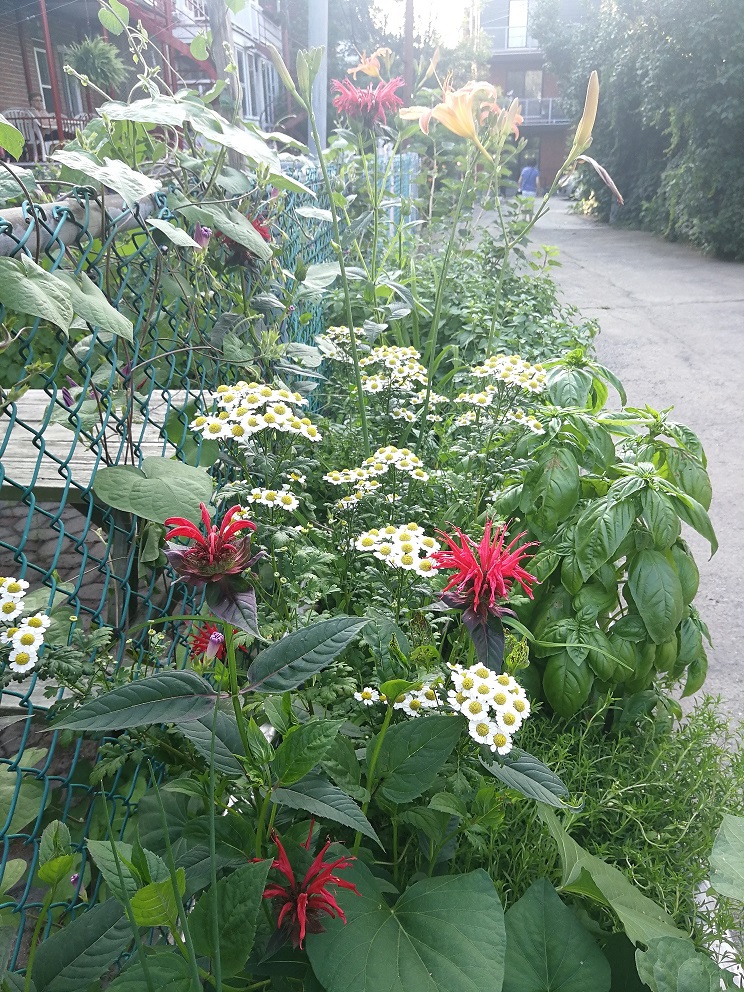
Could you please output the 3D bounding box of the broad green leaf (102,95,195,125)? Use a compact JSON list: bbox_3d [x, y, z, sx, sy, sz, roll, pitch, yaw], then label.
[{"bbox_3d":[-0.257,-0.440,0.882,0.097,0.020,0.058,-1,48,-18],"label":"broad green leaf"}]

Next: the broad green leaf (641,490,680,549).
[{"bbox_3d":[0.309,0.025,0.825,0.038,0.020,0.072,-2,65,-7],"label":"broad green leaf"}]

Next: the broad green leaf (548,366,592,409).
[{"bbox_3d":[0.245,-0.135,0.960,0.055,0.025,0.078,3,50,9],"label":"broad green leaf"}]

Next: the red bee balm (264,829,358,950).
[{"bbox_3d":[-0.049,0.316,0.620,0.080,0.060,0.080,-1,24,0],"label":"red bee balm"}]

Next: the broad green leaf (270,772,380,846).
[{"bbox_3d":[-0.038,0.257,0.635,0.104,0.020,0.045,21,29,17],"label":"broad green leaf"}]

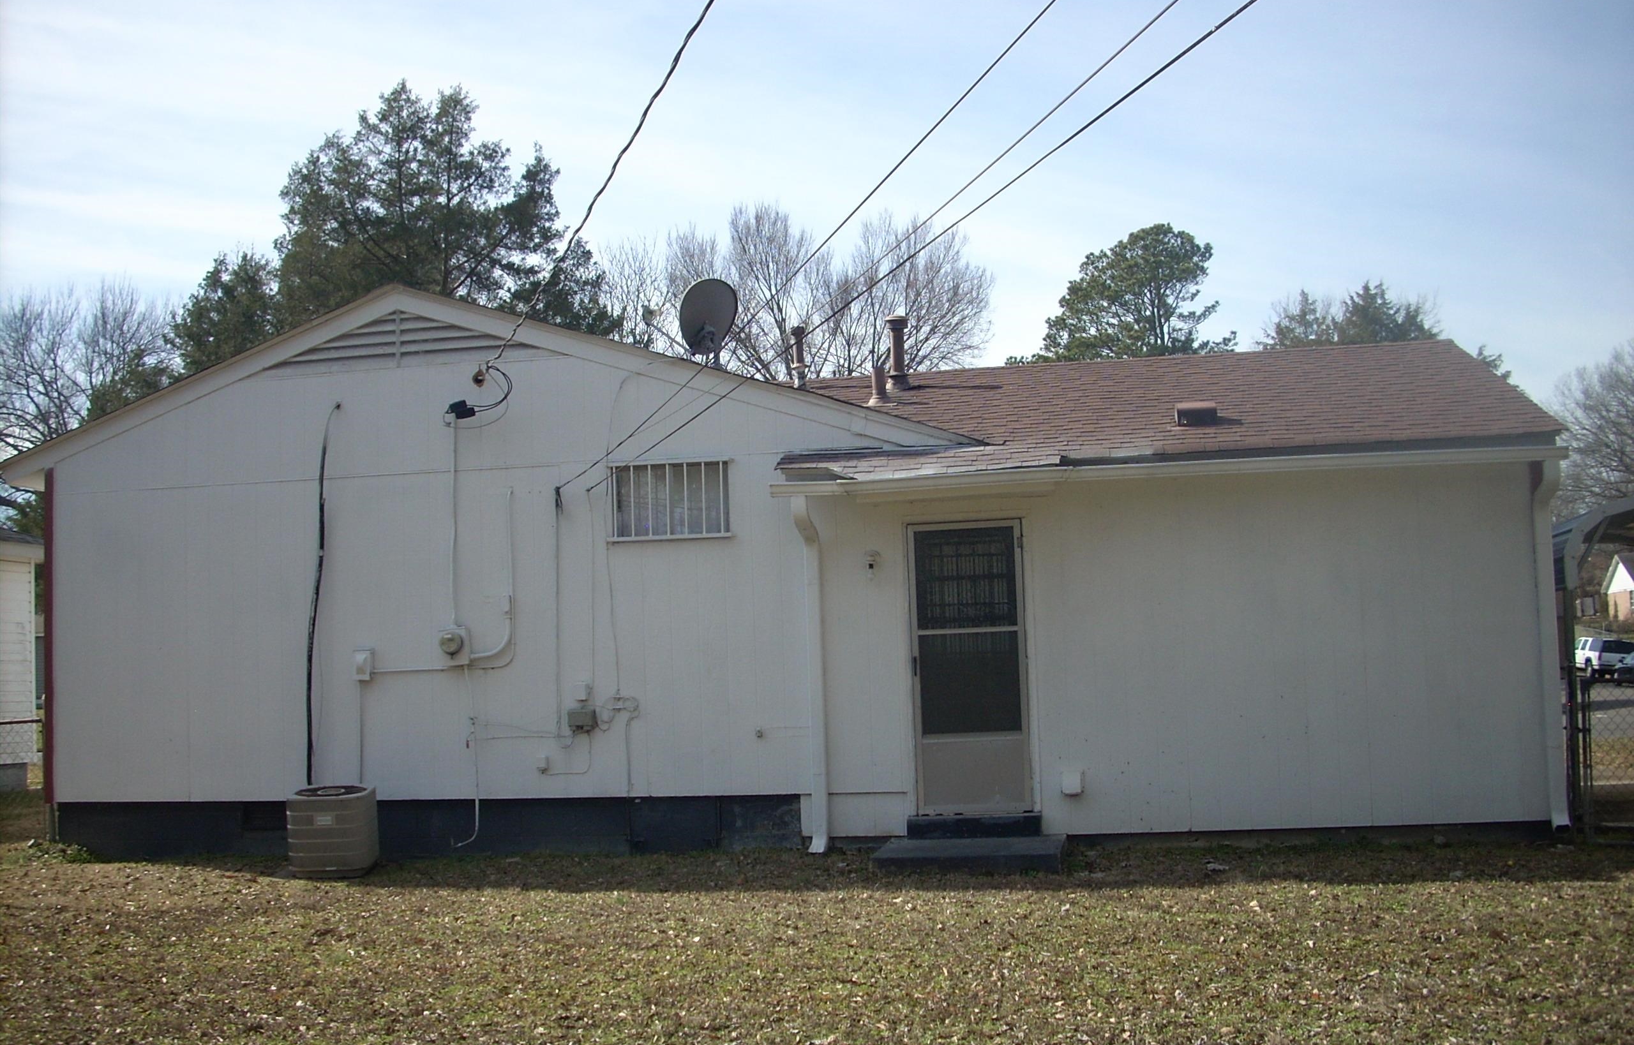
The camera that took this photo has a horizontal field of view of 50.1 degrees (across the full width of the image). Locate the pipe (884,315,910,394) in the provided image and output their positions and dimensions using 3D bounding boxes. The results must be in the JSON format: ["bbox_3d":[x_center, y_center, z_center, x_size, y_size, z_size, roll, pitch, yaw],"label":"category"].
[{"bbox_3d":[0.712,-1.475,15.350,0.220,0.690,0.240,-3,-5,9],"label":"pipe"}]

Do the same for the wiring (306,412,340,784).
[{"bbox_3d":[-3.719,0.538,13.149,0.220,2.800,0.180,-3,-5,9],"label":"wiring"}]

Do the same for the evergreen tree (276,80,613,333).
[{"bbox_3d":[-6.057,-1.760,28.544,6.000,11.213,6.000,-3,-5,9],"label":"evergreen tree"}]

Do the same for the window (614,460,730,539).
[{"bbox_3d":[-1.074,-0.169,12.835,0.910,0.560,0.100,-3,-5,9],"label":"window"}]

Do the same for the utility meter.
[{"bbox_3d":[-2.697,0.908,12.949,0.210,0.260,0.200,-3,-5,9],"label":"utility meter"}]

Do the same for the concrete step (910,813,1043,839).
[{"bbox_3d":[1.108,2.142,12.271,0.950,0.180,0.280,-3,-5,9],"label":"concrete step"}]

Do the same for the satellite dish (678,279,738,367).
[{"bbox_3d":[-0.814,-1.498,13.100,0.480,0.640,0.320,2,-6,-38],"label":"satellite dish"}]

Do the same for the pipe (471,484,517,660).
[{"bbox_3d":[-2.410,0.404,13.008,0.330,1.300,0.070,-3,-5,9],"label":"pipe"}]

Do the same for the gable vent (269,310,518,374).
[{"bbox_3d":[-3.214,-1.357,13.305,1.860,0.430,0.080,-3,-5,9],"label":"gable vent"}]

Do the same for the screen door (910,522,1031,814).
[{"bbox_3d":[1.095,1.036,12.439,0.830,2.060,0.060,-3,-5,9],"label":"screen door"}]

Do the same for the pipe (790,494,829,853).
[{"bbox_3d":[-0.045,1.071,12.425,0.140,2.520,0.380,-3,-5,9],"label":"pipe"}]

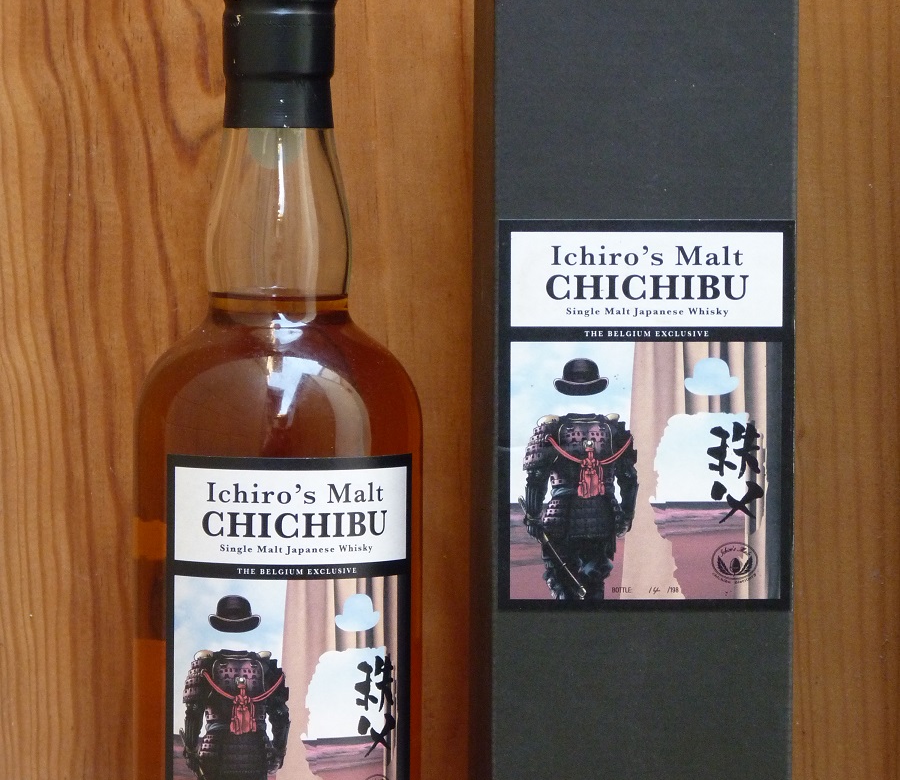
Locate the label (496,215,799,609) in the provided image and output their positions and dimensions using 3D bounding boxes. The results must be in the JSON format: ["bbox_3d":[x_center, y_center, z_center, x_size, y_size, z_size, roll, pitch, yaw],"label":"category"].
[{"bbox_3d":[0.056,0.007,1.488,0.085,0.112,0.001,0,4,-4],"label":"label"}]

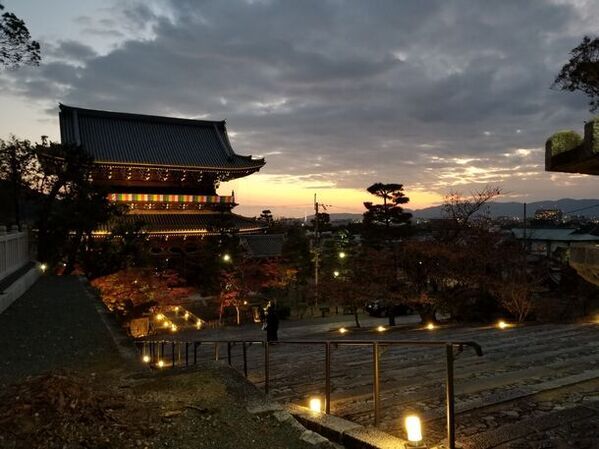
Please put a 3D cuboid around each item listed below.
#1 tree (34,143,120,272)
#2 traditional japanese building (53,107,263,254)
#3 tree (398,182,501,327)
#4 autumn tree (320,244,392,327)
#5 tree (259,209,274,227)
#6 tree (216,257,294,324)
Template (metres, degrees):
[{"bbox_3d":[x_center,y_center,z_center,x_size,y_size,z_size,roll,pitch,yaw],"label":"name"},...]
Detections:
[{"bbox_3d":[-9.131,-0.823,18.500,3.537,5.265,3.500,0,1,0],"label":"tree"},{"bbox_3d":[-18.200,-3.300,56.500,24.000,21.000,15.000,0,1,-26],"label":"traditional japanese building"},{"bbox_3d":[8.837,1.767,26.500,6.245,8.012,5.800,0,1,0],"label":"tree"},{"bbox_3d":[3.992,4.272,31.500,5.042,5.743,5.000,0,1,0],"label":"autumn tree"},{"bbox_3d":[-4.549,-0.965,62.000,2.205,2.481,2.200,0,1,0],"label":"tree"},{"bbox_3d":[-3.175,4.989,34.000,5.896,5.140,5.600,0,1,0],"label":"tree"}]

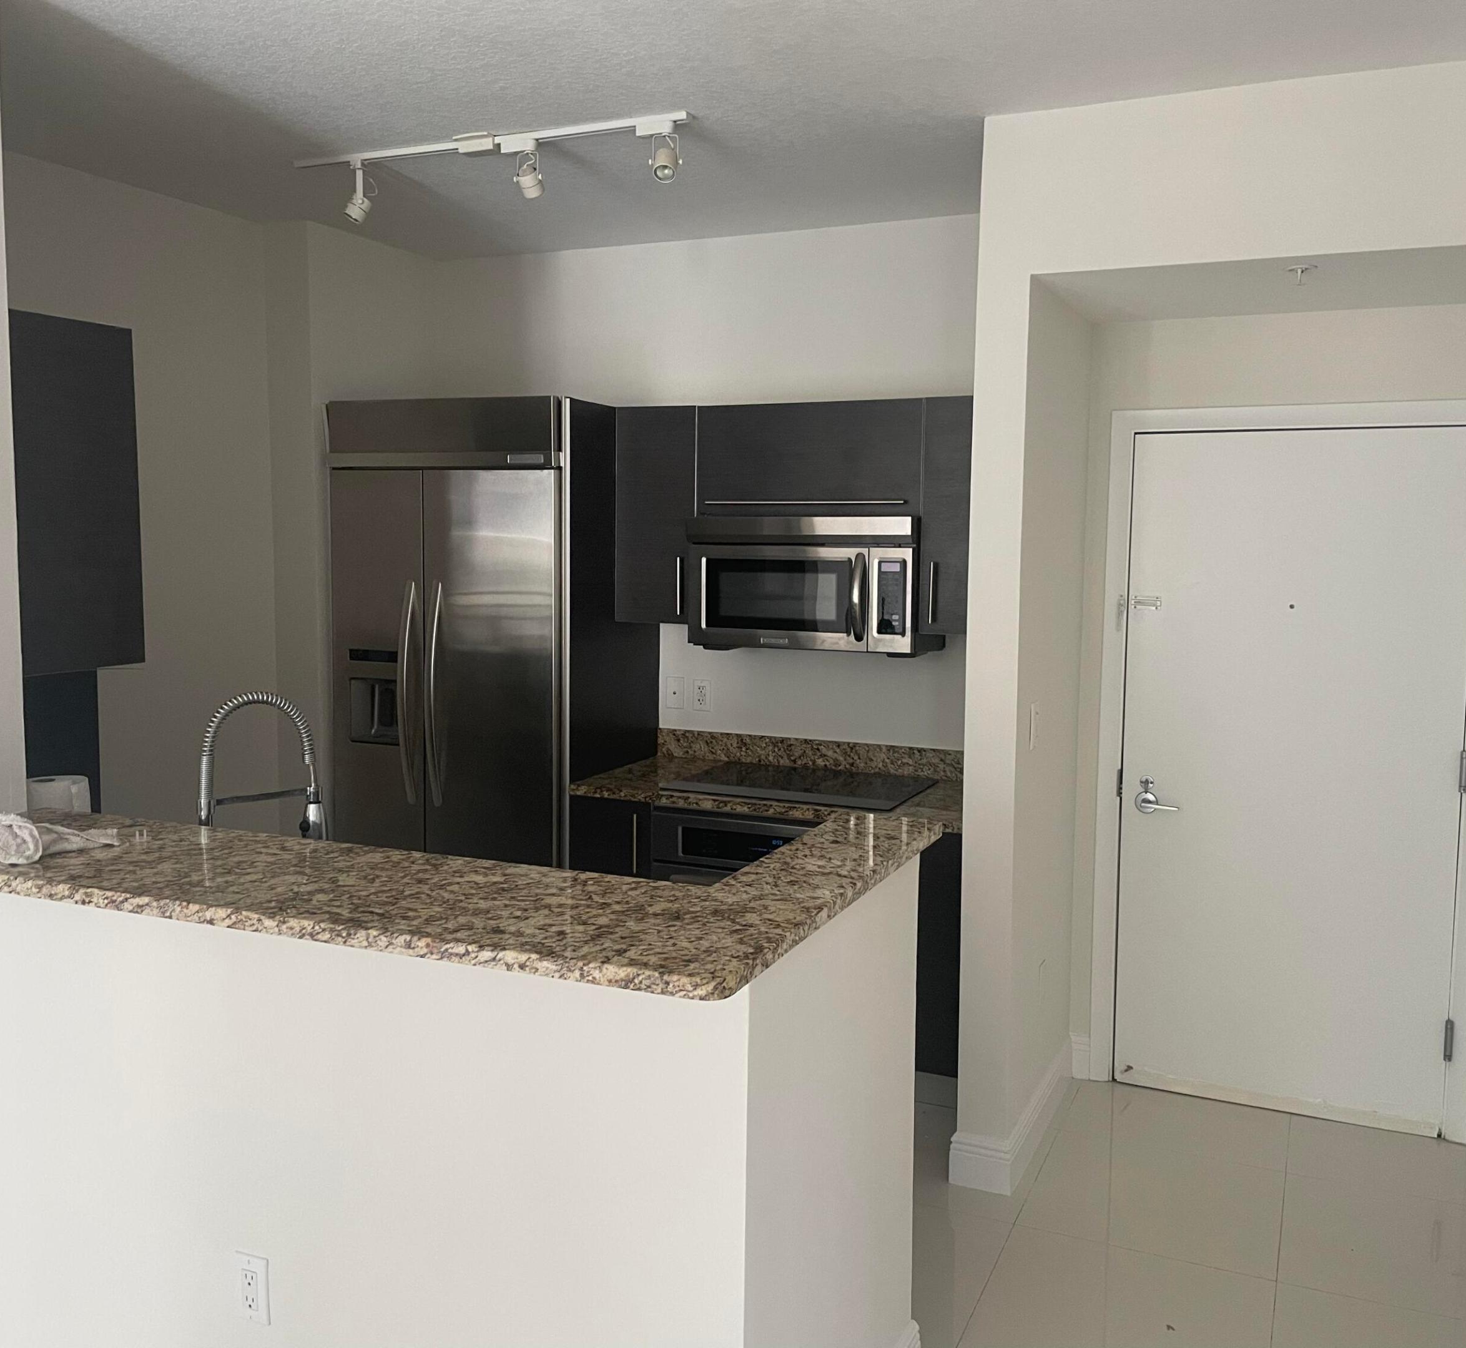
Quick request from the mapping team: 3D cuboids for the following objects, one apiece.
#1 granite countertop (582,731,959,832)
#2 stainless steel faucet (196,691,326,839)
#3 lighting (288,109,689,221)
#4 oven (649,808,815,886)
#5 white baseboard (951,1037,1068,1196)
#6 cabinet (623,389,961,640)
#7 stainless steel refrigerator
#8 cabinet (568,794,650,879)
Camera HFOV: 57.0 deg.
[{"bbox_3d":[0.211,0.326,4.313,1.355,0.141,0.675,3,5,24],"label":"granite countertop"},{"bbox_3d":[-1.003,0.249,2.869,0.075,0.430,0.290,5,7,42],"label":"stainless steel faucet"},{"bbox_3d":[-0.676,-1.329,3.606,1.205,0.195,0.120,3,5,24],"label":"lighting"},{"bbox_3d":[0.197,0.768,4.309,0.755,0.710,0.600,3,5,24],"label":"oven"},{"bbox_3d":[0.821,1.250,3.919,0.165,0.130,0.875,3,5,24],"label":"white baseboard"},{"bbox_3d":[0.293,-0.509,4.391,1.367,0.713,0.345,3,5,24],"label":"cabinet"},{"bbox_3d":[-0.835,0.150,4.739,0.913,2.133,0.680,3,5,24],"label":"stainless steel refrigerator"},{"bbox_3d":[-0.276,0.793,4.570,0.302,0.842,0.630,3,5,24],"label":"cabinet"}]

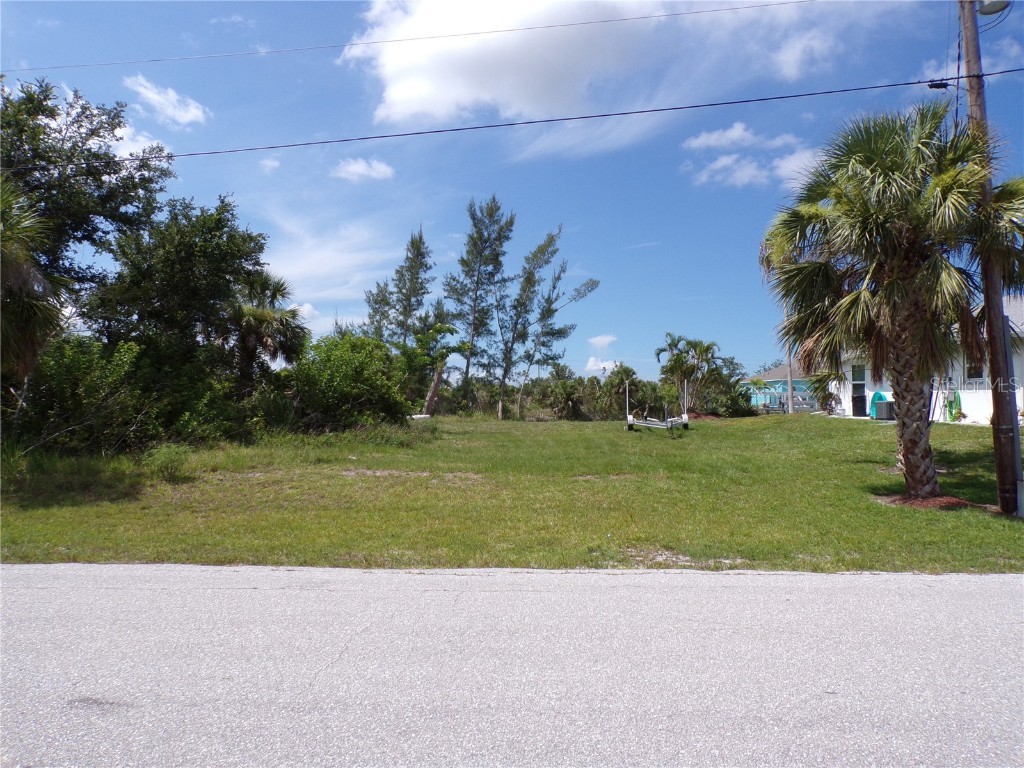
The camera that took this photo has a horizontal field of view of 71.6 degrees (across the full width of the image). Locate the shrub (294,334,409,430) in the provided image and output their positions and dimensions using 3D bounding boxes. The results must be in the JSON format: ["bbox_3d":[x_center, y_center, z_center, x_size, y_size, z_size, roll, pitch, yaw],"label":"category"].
[{"bbox_3d":[-6.669,-0.021,29.500,4.700,4.070,4.400,0,-1,0],"label":"shrub"}]

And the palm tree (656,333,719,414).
[{"bbox_3d":[9.640,-0.577,39.000,3.400,4.500,3.300,0,-1,0],"label":"palm tree"}]

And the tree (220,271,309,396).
[{"bbox_3d":[-9.387,-1.176,26.500,3.500,6.120,3.500,0,-1,0],"label":"tree"}]

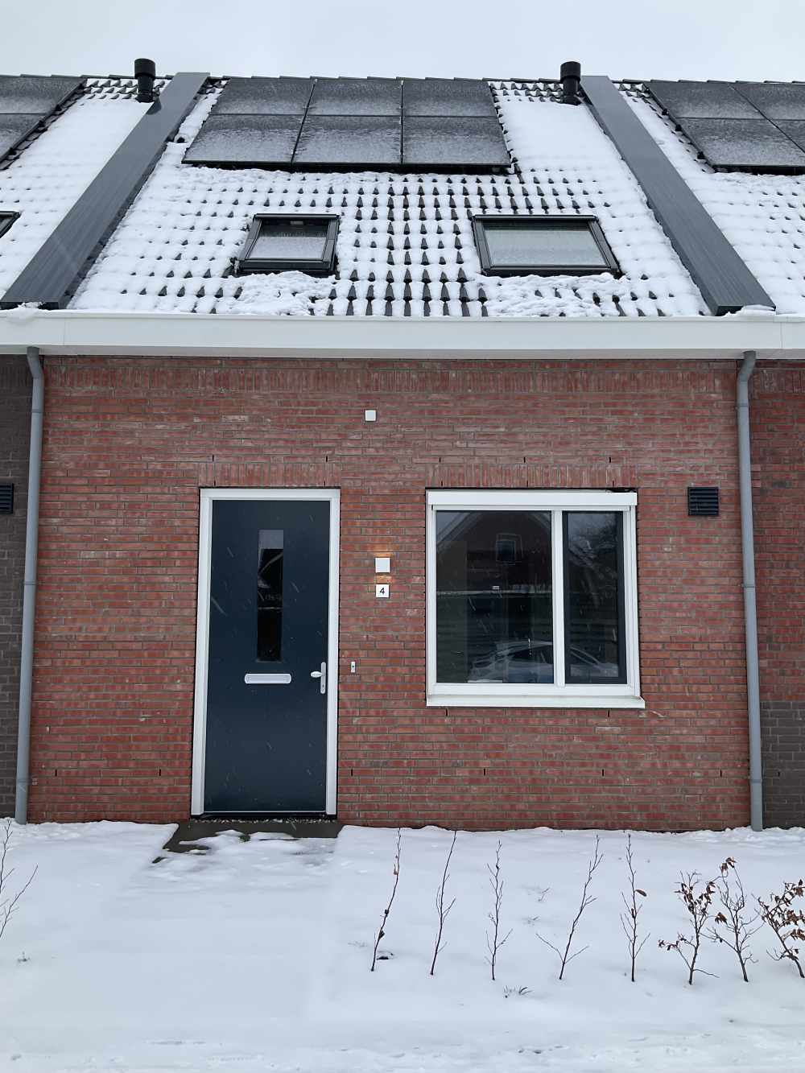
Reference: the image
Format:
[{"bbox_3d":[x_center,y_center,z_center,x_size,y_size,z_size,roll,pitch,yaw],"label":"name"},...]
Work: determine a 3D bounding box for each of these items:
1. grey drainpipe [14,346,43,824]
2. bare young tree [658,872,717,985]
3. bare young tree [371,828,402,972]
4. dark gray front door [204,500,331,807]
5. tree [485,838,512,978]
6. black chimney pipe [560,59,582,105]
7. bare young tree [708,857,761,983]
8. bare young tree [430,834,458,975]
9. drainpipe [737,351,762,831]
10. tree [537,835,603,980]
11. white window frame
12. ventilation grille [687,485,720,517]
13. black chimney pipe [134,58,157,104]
[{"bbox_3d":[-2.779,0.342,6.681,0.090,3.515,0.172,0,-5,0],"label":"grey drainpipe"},{"bbox_3d":[1.227,1.680,3.862,0.266,0.469,0.240,0,-6,0],"label":"bare young tree"},{"bbox_3d":[-0.071,1.618,4.008,0.141,0.614,0.140,0,-6,0],"label":"bare young tree"},{"bbox_3d":[-1.017,0.894,6.854,0.910,2.343,0.060,0,-6,0],"label":"dark gray front door"},{"bbox_3d":[0.415,1.612,3.885,0.116,0.589,0.120,0,-5,0],"label":"tree"},{"bbox_3d":[2.130,-5.673,11.363,0.260,0.538,0.260,0,-5,0],"label":"black chimney pipe"},{"bbox_3d":[1.434,1.653,3.888,0.232,0.519,0.220,0,-5,0],"label":"bare young tree"},{"bbox_3d":[0.179,1.606,3.955,0.125,0.611,0.120,0,-5,0],"label":"bare young tree"},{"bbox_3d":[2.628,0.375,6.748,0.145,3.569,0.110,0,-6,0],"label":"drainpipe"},{"bbox_3d":[0.729,1.613,3.920,0.306,0.611,0.250,0,-6,0],"label":"tree"},{"bbox_3d":[0.983,0.468,6.859,1.603,1.624,0.130,0,-6,0],"label":"white window frame"},{"bbox_3d":[2.291,-0.265,6.838,0.228,0.217,0.040,0,-5,0],"label":"ventilation grille"},{"bbox_3d":[-3.252,-5.692,11.348,0.260,0.549,0.260,0,-5,0],"label":"black chimney pipe"}]

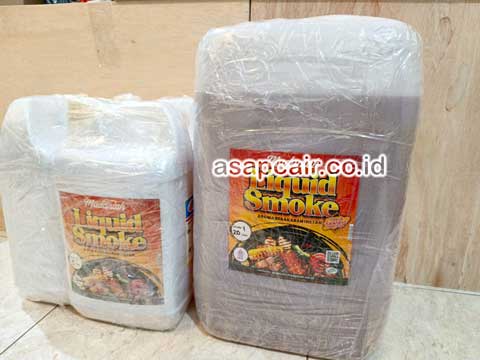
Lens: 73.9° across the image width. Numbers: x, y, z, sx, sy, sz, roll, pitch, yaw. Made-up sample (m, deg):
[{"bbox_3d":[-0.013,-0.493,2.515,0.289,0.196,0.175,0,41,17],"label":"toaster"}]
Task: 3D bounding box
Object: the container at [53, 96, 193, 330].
[{"bbox_3d":[-0.149,0.042,0.496,0.183,0.332,0.145,3,15,11],"label":"container"}]

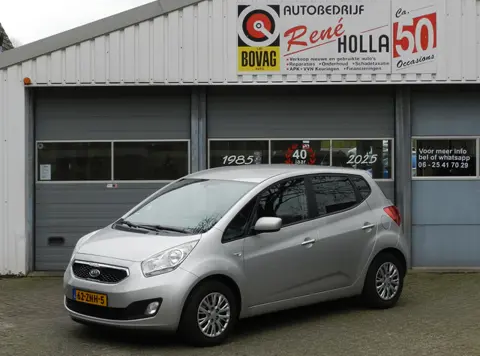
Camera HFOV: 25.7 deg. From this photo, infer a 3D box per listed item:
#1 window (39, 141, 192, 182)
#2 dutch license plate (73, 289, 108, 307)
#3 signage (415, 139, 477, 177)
[{"bbox_3d":[-1.722,-0.225,14.341,2.100,0.585,0.060,0,3,-2],"label":"window"},{"bbox_3d":[-1.355,1.085,9.610,0.020,0.110,0.520,-4,6,-45],"label":"dutch license plate"},{"bbox_3d":[2.827,-0.282,14.496,0.855,0.525,0.030,0,3,-2],"label":"signage"}]

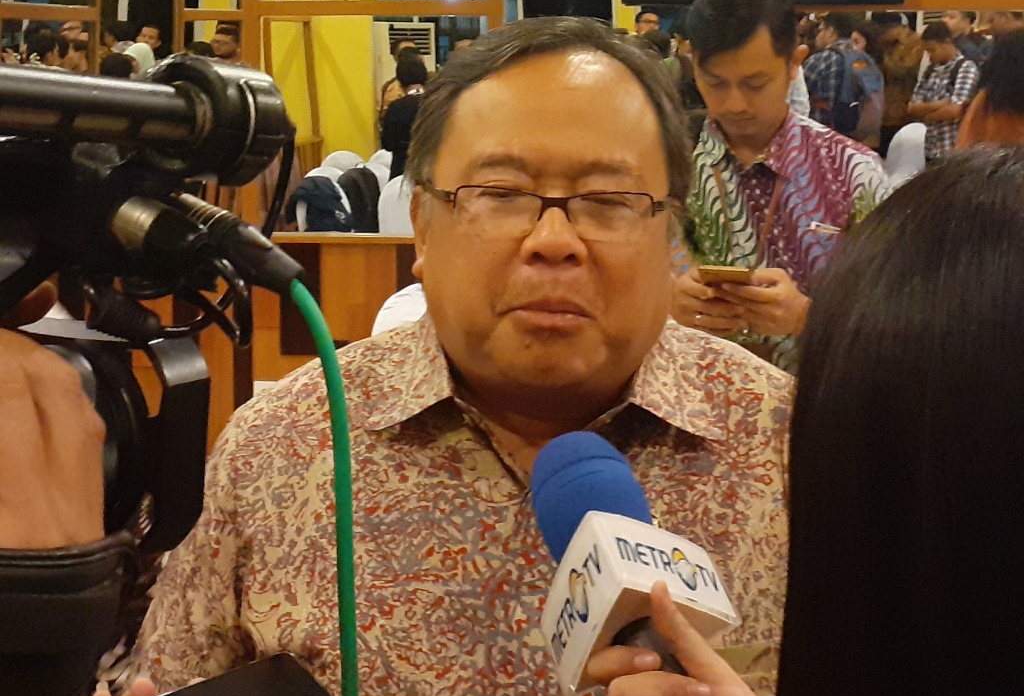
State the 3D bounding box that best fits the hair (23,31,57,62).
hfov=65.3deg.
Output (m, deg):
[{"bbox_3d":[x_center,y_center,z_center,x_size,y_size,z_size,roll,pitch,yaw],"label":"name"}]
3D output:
[{"bbox_3d":[-3.070,-1.956,5.200,0.220,0.210,0.190,-5,15,-18],"label":"hair"}]

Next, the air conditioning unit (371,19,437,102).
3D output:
[{"bbox_3d":[-1.010,-2.195,7.725,0.530,1.800,0.360,-8,16,-27],"label":"air conditioning unit"}]

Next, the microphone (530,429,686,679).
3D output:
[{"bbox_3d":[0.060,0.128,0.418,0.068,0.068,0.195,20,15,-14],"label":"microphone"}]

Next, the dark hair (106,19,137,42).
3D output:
[{"bbox_3d":[-2.598,-2.094,5.300,0.210,0.170,0.190,-9,17,-30],"label":"dark hair"}]

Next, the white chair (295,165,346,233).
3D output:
[{"bbox_3d":[-1.091,-0.573,4.643,0.430,0.930,0.500,-1,15,-6],"label":"white chair"}]

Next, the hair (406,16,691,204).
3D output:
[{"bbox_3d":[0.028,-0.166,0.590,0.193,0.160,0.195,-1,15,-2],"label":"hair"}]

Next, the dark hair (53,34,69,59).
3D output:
[{"bbox_3d":[-3.039,-2.032,5.400,0.200,0.220,0.180,11,18,37],"label":"dark hair"}]

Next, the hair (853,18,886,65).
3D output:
[{"bbox_3d":[2.187,-1.874,4.900,0.210,0.270,0.200,-14,20,-42],"label":"hair"}]

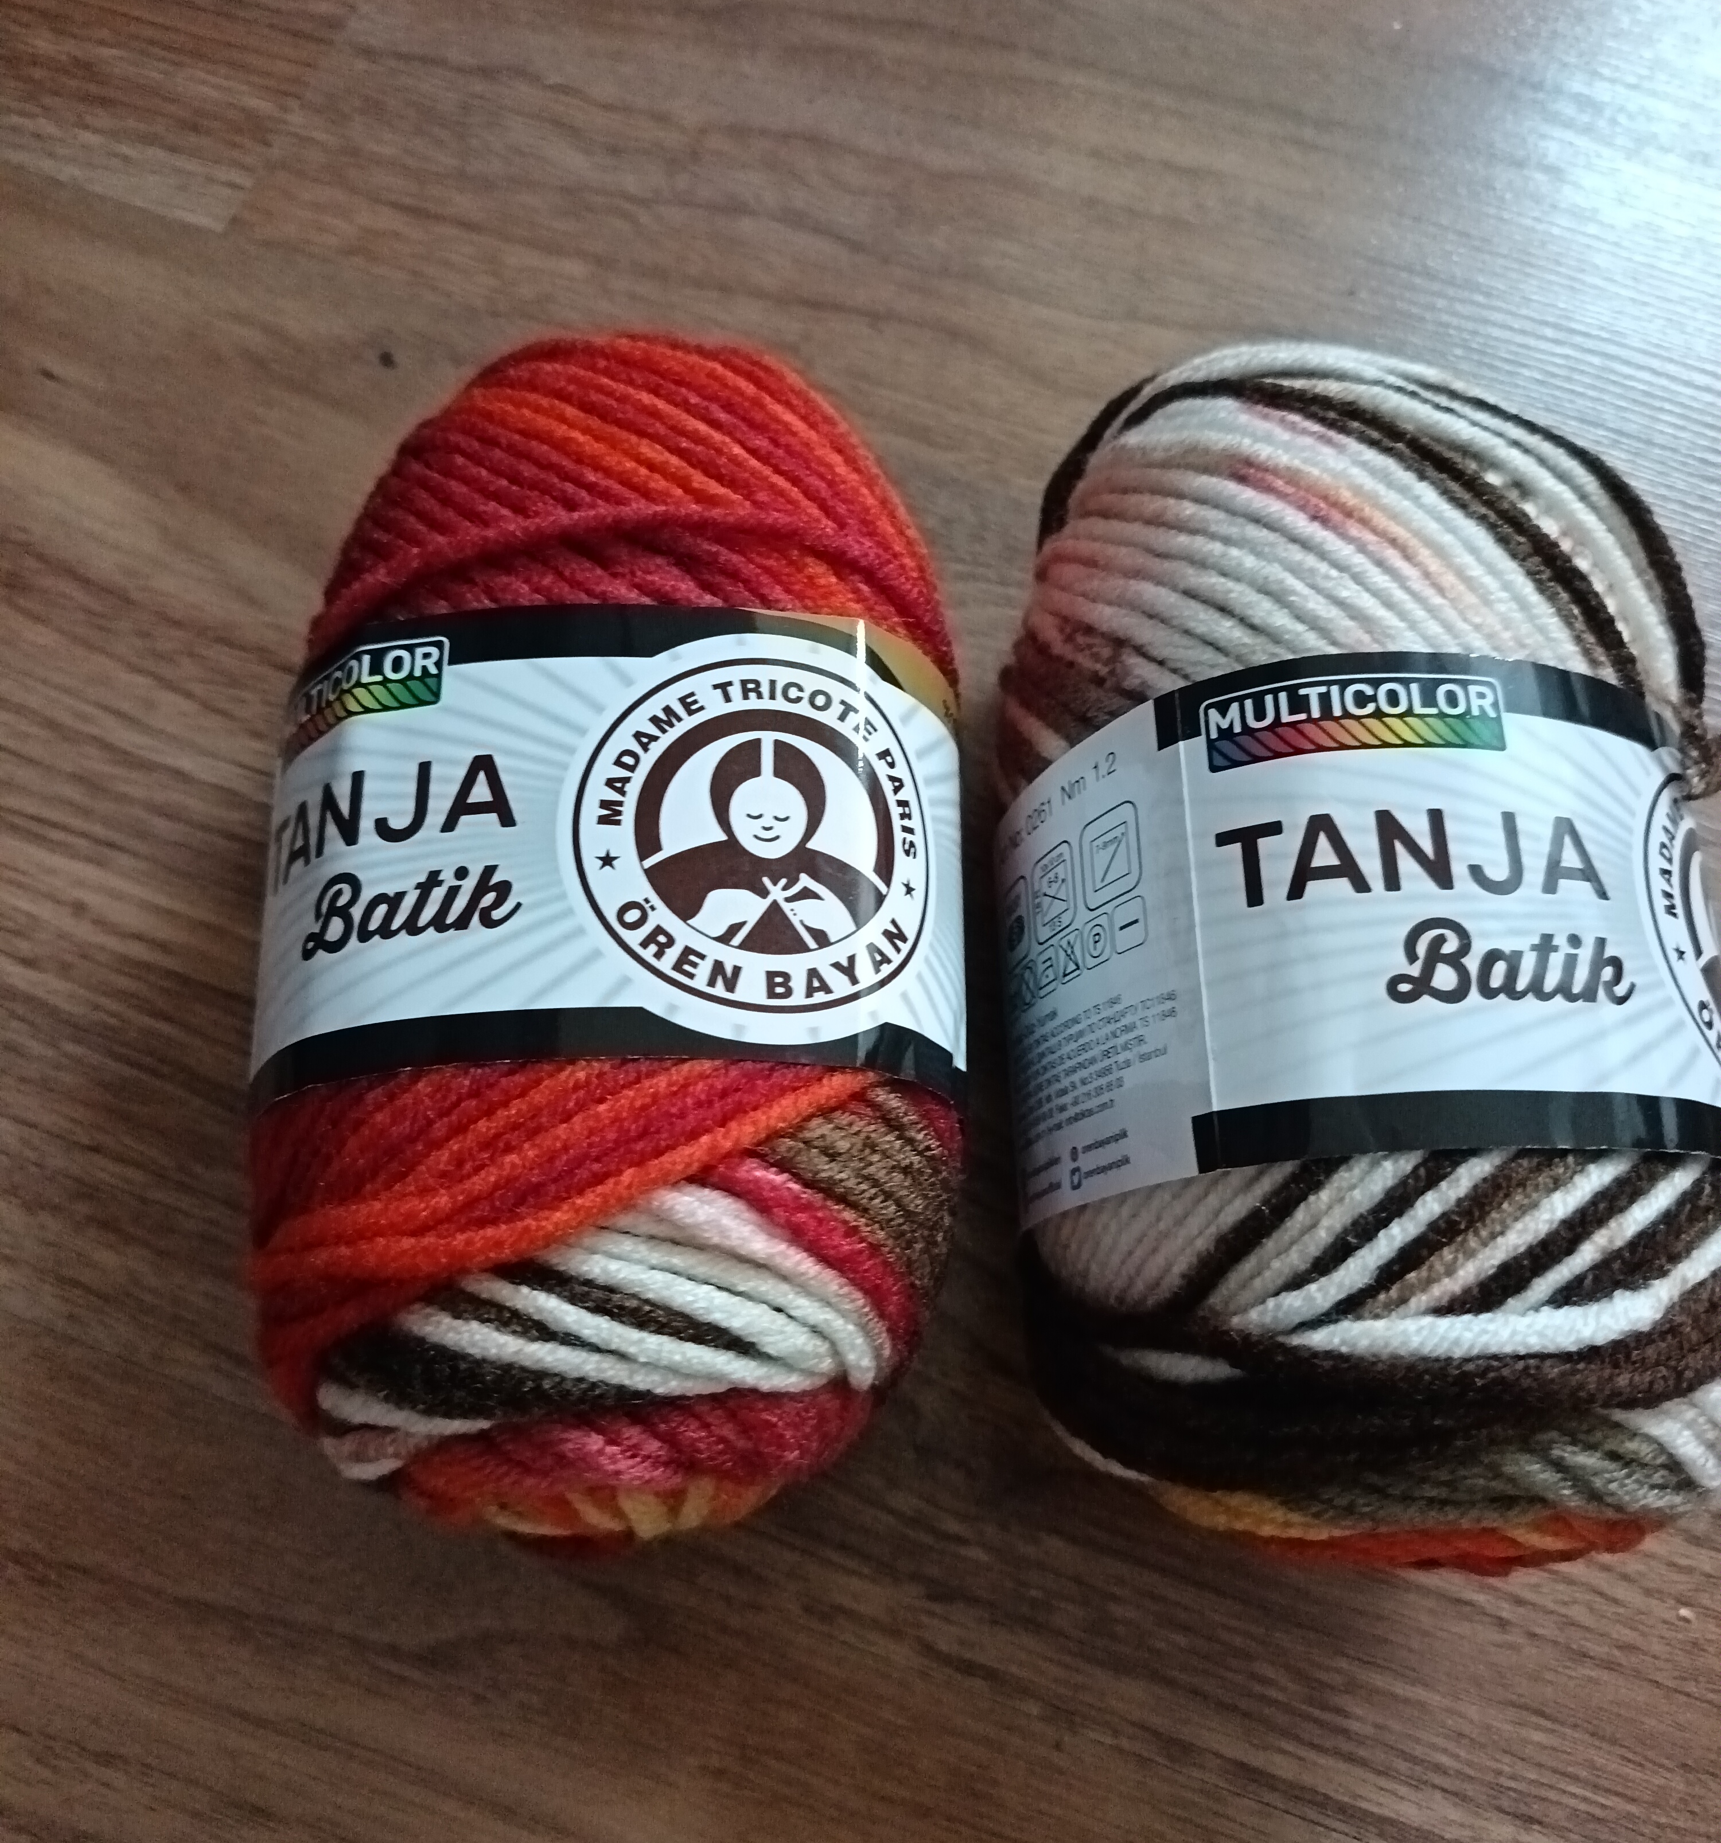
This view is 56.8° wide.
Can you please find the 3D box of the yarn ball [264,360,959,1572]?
[{"bbox_3d":[-0.031,-0.004,0.213,0.091,0.080,0.162,1,70,-1],"label":"yarn ball"}]

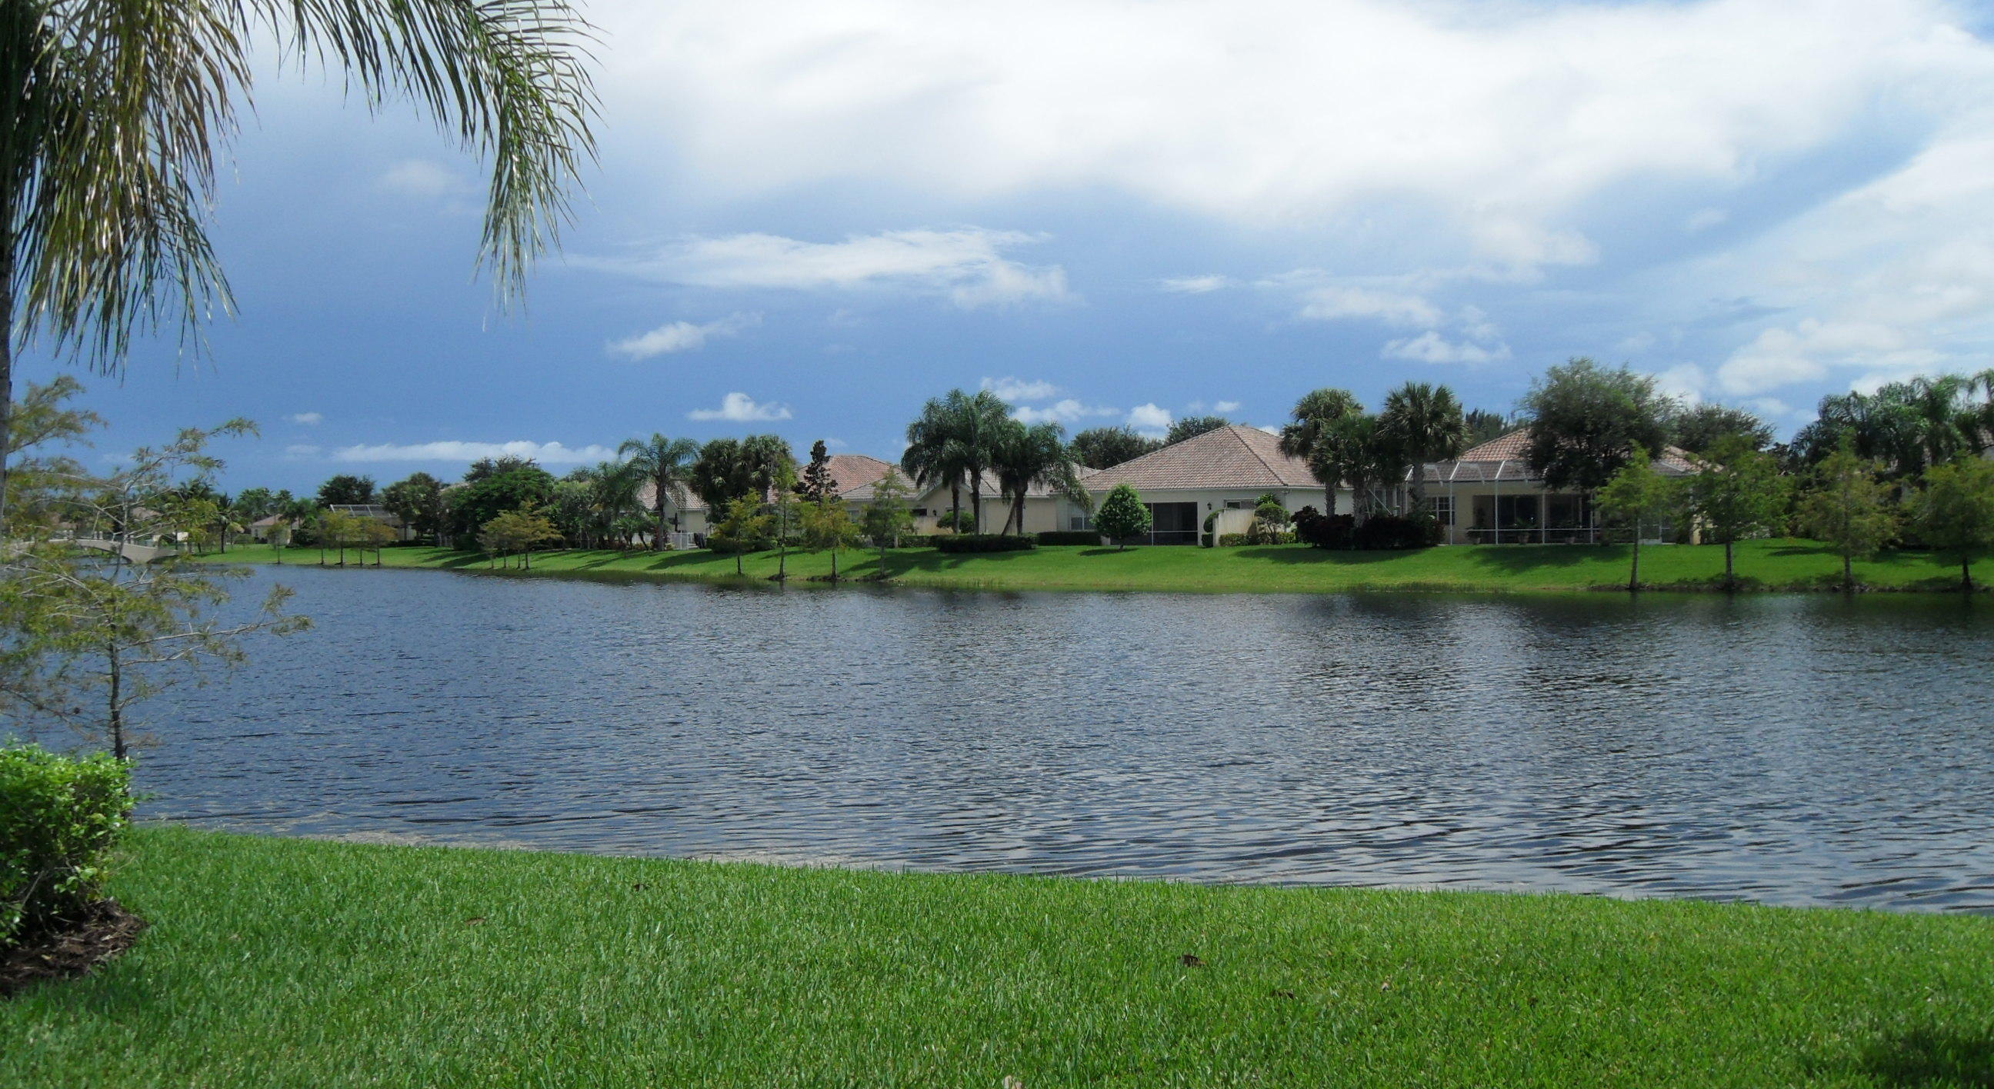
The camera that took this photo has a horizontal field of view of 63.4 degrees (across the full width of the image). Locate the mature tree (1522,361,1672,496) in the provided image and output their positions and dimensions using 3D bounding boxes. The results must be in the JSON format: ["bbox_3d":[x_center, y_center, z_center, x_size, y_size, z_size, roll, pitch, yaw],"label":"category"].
[{"bbox_3d":[28.330,-4.330,76.000,7.410,8.880,7.040,0,0,0],"label":"mature tree"}]

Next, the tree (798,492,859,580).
[{"bbox_3d":[-9.190,-0.360,88.500,3.420,4.830,3.420,0,0,0],"label":"tree"}]

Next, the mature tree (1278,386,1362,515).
[{"bbox_3d":[16.510,-3.880,82.000,4.280,8.160,4.280,0,0,0],"label":"mature tree"}]

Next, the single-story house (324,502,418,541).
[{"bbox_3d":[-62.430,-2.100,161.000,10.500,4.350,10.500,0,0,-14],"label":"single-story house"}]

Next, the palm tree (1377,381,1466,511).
[{"bbox_3d":[19.910,-3.760,75.500,4.160,7.730,4.160,0,0,0],"label":"palm tree"}]

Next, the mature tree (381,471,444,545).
[{"bbox_3d":[-54.400,-3.260,150.000,6.080,6.660,6.080,0,0,0],"label":"mature tree"}]

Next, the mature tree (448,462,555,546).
[{"bbox_3d":[-40.850,-3.210,133.000,8.860,7.060,8.860,0,0,0],"label":"mature tree"}]

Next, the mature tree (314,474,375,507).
[{"bbox_3d":[-78.820,-4.240,195.000,7.160,8.660,7.160,0,0,0],"label":"mature tree"}]

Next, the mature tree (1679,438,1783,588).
[{"bbox_3d":[33.510,-1.490,73.500,4.900,6.740,4.650,0,0,0],"label":"mature tree"}]

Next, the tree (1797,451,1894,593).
[{"bbox_3d":[38.390,-1.200,73.000,4.510,6.420,4.290,0,0,0],"label":"tree"}]

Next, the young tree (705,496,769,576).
[{"bbox_3d":[-15.550,-0.590,97.000,3.840,4.920,3.650,0,0,0],"label":"young tree"}]

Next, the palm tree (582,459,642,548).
[{"bbox_3d":[-28.870,-3.040,121.000,4.560,6.660,4.560,0,0,0],"label":"palm tree"}]

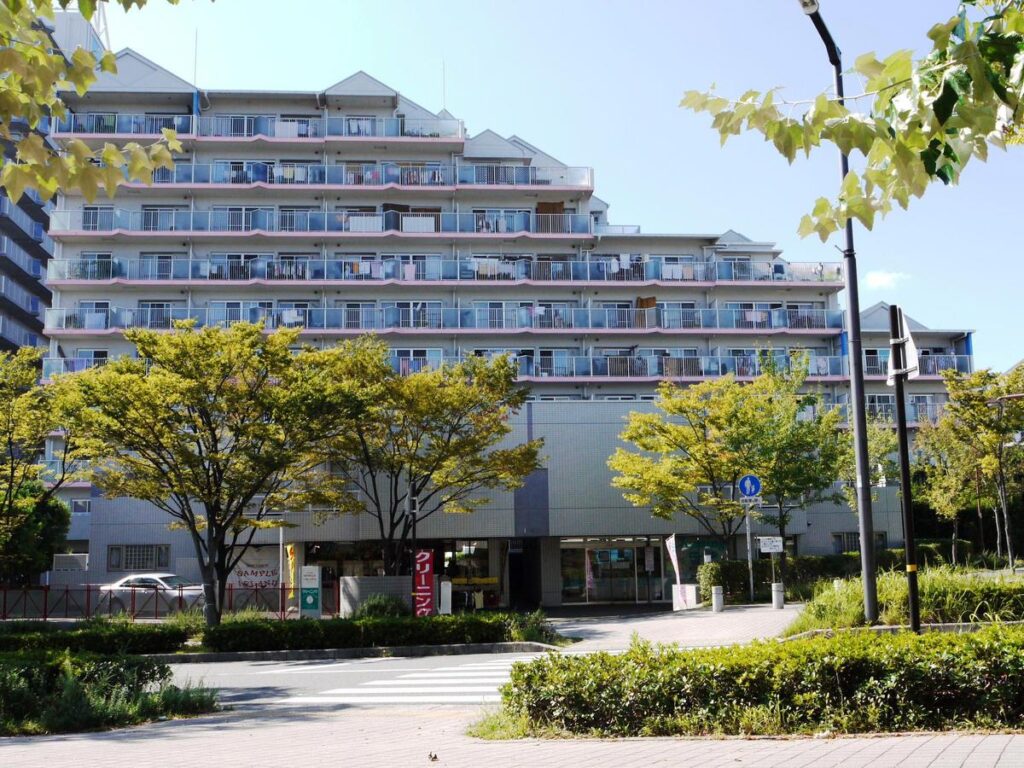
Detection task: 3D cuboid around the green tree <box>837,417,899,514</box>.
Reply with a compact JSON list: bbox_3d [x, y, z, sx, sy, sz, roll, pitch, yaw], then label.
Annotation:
[{"bbox_3d":[12.998,4.291,40.824,2.260,6.260,2.260,-1,-9,0],"label":"green tree"}]

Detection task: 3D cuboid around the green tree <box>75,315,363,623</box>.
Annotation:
[{"bbox_3d":[-6.721,2.135,25.473,6.760,7.210,6.760,-1,-9,0],"label":"green tree"}]

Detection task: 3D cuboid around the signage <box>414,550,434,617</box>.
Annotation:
[{"bbox_3d":[-2.121,4.938,27.569,0.440,1.690,0.060,-1,-9,-3],"label":"signage"}]

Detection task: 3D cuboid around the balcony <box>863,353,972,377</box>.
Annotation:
[{"bbox_3d":[23.411,-0.962,66.276,6.690,1.500,1.700,0,-9,-4],"label":"balcony"}]

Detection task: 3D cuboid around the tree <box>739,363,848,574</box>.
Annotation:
[{"bbox_3d":[8.375,2.818,33.463,3.100,7.380,3.100,-1,-9,0],"label":"tree"}]

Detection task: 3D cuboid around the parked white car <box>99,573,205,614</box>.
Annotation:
[{"bbox_3d":[-12.439,7.383,39.333,4.600,1.450,1.740,-3,-9,15],"label":"parked white car"}]

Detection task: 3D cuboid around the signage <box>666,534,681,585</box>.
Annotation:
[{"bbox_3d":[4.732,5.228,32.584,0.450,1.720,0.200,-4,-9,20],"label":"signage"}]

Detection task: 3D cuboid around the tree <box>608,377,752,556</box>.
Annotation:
[{"bbox_3d":[5.562,3.449,36.907,4.740,7.480,4.740,-1,-9,0],"label":"tree"}]

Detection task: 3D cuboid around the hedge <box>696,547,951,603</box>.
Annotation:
[{"bbox_3d":[9.386,5.954,33.954,8.200,1.450,1.300,0,-9,-8],"label":"hedge"}]

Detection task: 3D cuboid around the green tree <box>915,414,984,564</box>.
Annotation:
[{"bbox_3d":[17.860,4.492,45.853,2.860,6.540,2.860,-1,-9,0],"label":"green tree"}]

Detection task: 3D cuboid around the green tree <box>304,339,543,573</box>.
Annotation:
[{"bbox_3d":[-2.602,2.826,33.462,7.040,8.140,7.040,-1,-9,0],"label":"green tree"}]

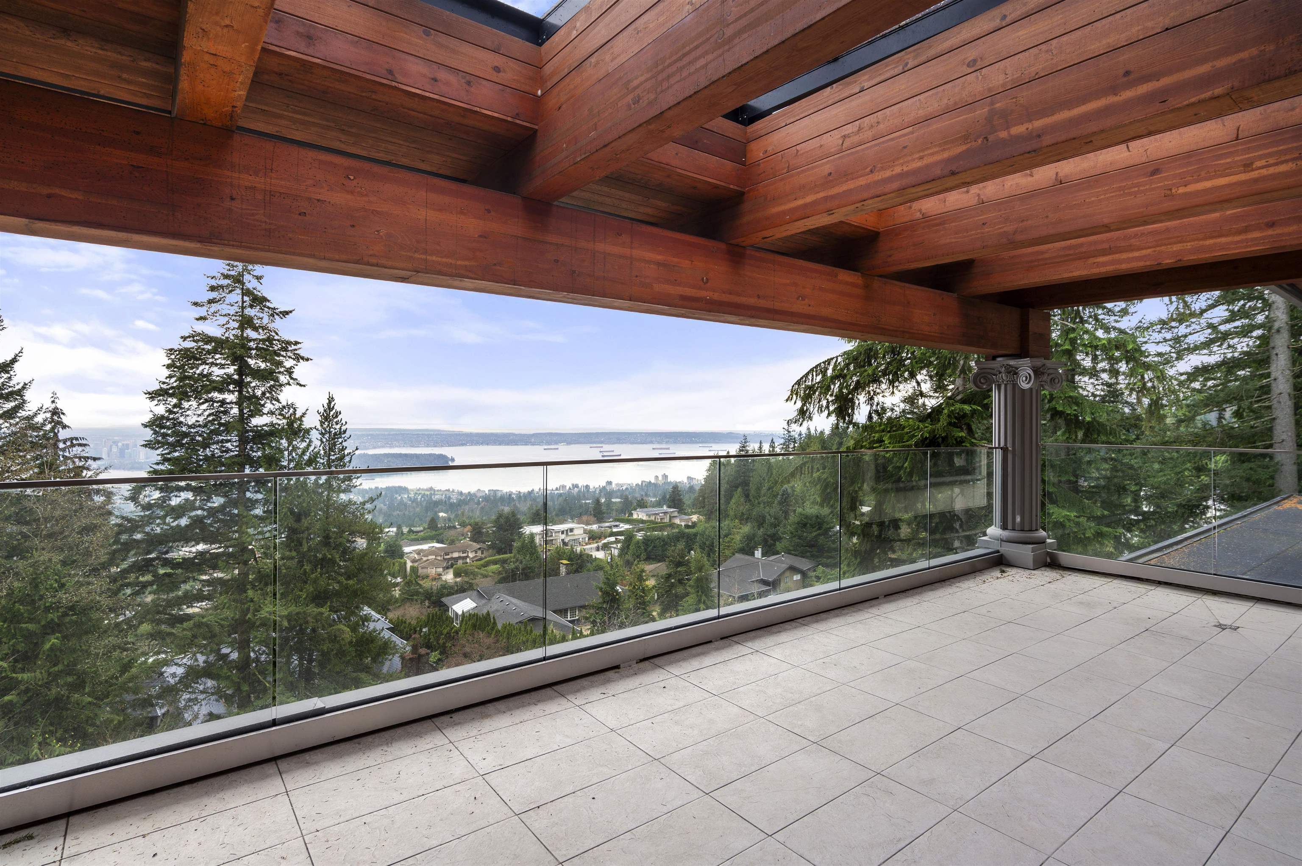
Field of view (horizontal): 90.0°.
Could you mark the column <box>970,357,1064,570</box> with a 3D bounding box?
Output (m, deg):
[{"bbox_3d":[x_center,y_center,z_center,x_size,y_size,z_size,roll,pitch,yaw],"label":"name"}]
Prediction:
[{"bbox_3d":[3.555,0.285,6.290,0.590,1.920,0.590,0,1,-37],"label":"column"}]

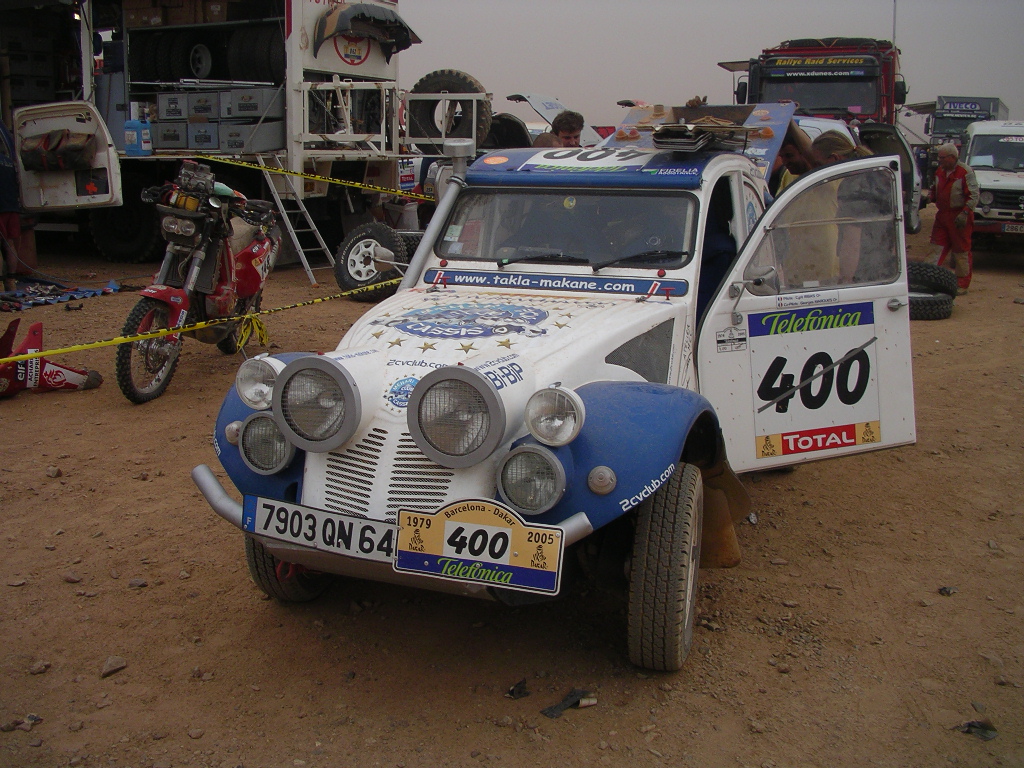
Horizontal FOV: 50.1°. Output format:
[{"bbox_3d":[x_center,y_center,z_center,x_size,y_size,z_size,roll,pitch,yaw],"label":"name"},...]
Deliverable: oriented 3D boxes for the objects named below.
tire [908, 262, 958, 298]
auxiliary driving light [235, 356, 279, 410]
[{"bbox_3d":[4.180,-1.098,11.292,0.790,0.240,0.790,12,5,-2],"label":"tire"},{"bbox_3d":[-0.737,-0.005,3.334,0.161,0.161,0.120,5,11,23],"label":"auxiliary driving light"}]

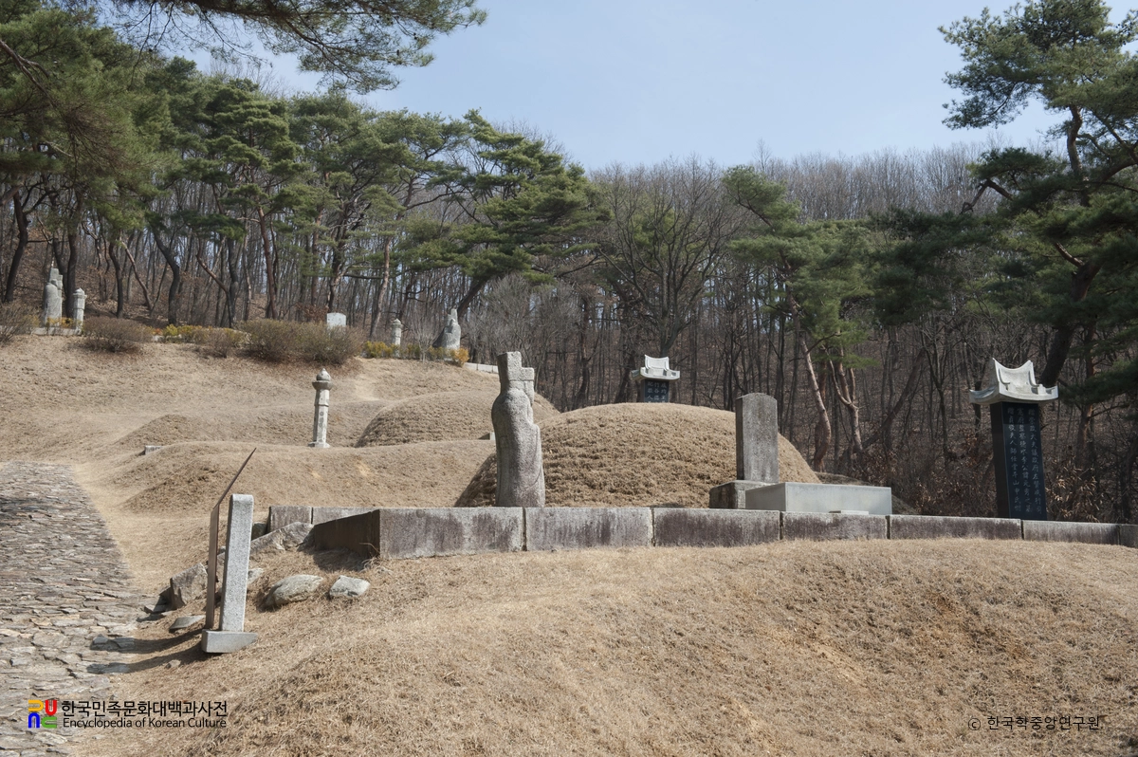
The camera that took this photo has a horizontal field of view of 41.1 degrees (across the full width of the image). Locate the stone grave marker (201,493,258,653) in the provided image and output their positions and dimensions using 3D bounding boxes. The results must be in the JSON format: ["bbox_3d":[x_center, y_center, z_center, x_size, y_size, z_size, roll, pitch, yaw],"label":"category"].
[{"bbox_3d":[-2.335,1.355,10.673,0.340,1.100,0.260,6,-10,-19],"label":"stone grave marker"}]

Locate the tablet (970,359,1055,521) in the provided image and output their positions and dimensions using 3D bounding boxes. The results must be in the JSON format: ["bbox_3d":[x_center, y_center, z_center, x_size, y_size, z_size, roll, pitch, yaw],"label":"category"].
[{"bbox_3d":[6.176,0.880,20.834,0.950,2.319,0.680,4,-12,-19],"label":"tablet"}]

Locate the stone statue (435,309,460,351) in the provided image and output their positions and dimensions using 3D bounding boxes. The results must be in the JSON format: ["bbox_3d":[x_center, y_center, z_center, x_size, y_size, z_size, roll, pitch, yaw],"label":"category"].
[{"bbox_3d":[-4.217,-1.567,54.359,0.660,1.918,0.620,5,-12,-22],"label":"stone statue"}]

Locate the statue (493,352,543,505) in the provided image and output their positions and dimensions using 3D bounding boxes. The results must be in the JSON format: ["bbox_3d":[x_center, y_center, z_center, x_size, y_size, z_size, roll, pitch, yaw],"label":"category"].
[{"bbox_3d":[-0.620,0.662,18.937,0.520,2.033,0.580,4,-12,-20],"label":"statue"}]

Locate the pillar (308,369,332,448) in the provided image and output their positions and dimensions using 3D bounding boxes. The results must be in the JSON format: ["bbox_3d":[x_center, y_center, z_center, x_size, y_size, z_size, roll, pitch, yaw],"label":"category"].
[{"bbox_3d":[-5.236,0.616,31.998,0.450,1.688,0.450,4,-12,-20],"label":"pillar"}]

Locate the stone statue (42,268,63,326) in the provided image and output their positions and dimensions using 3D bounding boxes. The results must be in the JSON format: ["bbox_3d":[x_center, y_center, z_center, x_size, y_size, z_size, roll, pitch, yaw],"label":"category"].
[{"bbox_3d":[-16.821,-2.588,49.460,0.580,2.104,0.600,5,-12,-22],"label":"stone statue"}]

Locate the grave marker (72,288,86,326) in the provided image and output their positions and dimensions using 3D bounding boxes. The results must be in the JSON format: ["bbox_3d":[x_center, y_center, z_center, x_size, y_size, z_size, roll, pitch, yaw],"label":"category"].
[{"bbox_3d":[-15.910,-2.249,49.386,0.400,1.415,0.400,4,-12,-20],"label":"grave marker"}]

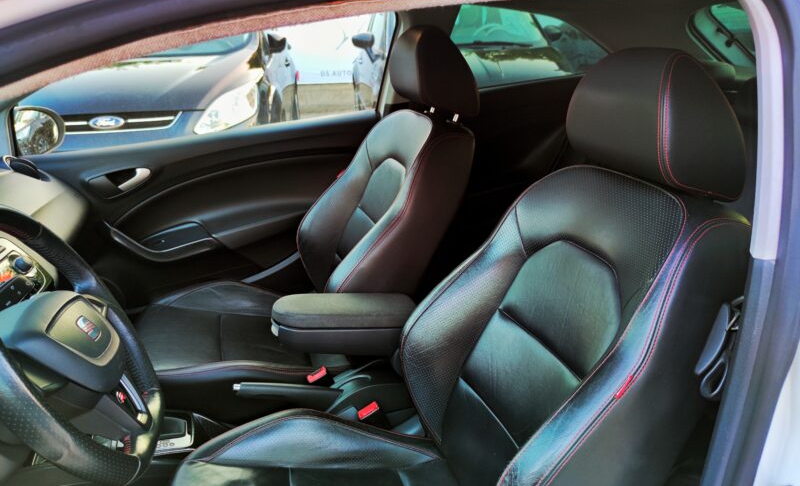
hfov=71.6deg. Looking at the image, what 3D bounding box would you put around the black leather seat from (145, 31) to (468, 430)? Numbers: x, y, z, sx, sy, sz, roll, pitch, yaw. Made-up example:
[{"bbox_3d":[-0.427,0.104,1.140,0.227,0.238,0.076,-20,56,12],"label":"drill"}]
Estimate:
[{"bbox_3d":[-0.254,-0.069,1.482,0.920,1.000,0.520,-10,26,-28],"label":"black leather seat"}]

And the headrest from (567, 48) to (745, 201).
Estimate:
[{"bbox_3d":[0.424,-0.213,0.960,0.180,0.215,0.260,-5,24,-30],"label":"headrest"}]

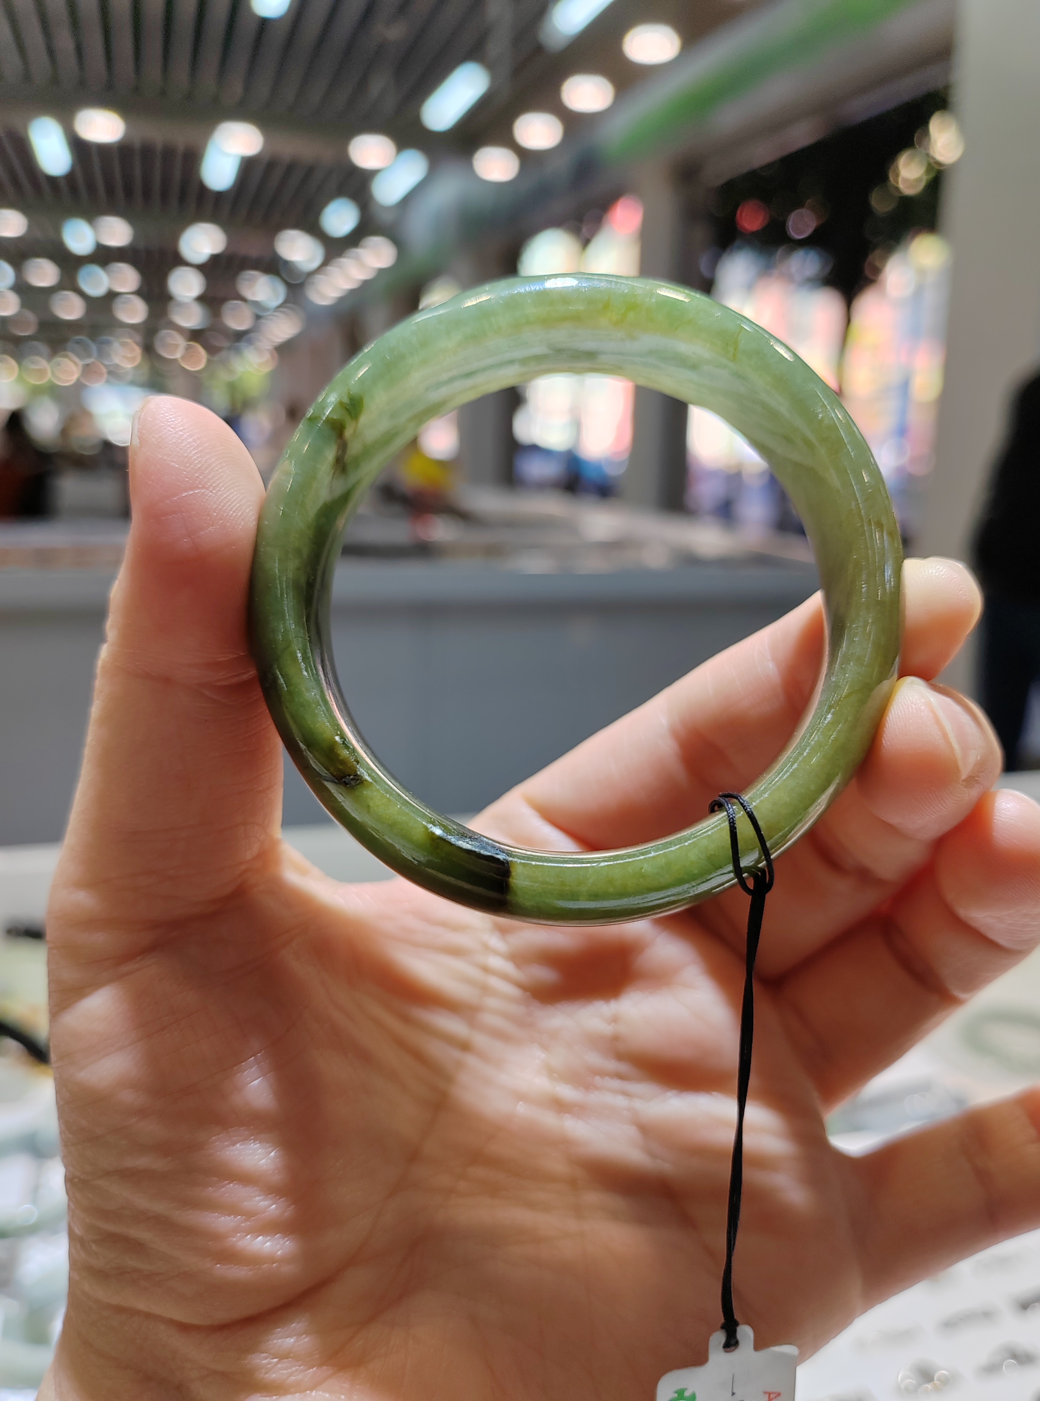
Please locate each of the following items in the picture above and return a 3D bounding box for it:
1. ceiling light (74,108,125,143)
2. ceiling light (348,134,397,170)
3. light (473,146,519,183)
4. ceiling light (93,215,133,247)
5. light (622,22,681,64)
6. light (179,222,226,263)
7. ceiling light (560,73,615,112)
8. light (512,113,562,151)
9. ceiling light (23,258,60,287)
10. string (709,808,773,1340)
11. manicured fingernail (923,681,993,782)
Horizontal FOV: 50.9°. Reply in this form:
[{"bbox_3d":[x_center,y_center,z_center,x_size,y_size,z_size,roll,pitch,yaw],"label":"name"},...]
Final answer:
[{"bbox_3d":[-2.996,-4.096,7.790,0.180,0.060,0.180,-4,15,-18],"label":"ceiling light"},{"bbox_3d":[-1.138,-4.227,8.415,0.180,0.060,0.180,-4,15,-18],"label":"ceiling light"},{"bbox_3d":[-0.193,-4.301,8.764,0.180,0.060,0.180,-4,15,-18],"label":"light"},{"bbox_3d":[-4.570,-5.257,12.250,0.180,0.060,0.180,-4,15,-18],"label":"ceiling light"},{"bbox_3d":[0.714,-3.561,5.916,0.180,0.060,0.180,-4,15,-18],"label":"light"},{"bbox_3d":[-3.675,-5.363,12.718,0.180,0.060,0.180,-4,15,-18],"label":"light"},{"bbox_3d":[0.421,-3.800,6.836,0.180,0.060,0.180,-4,15,-18],"label":"ceiling light"},{"bbox_3d":[0.128,-4.039,7.755,0.180,0.060,0.180,-4,15,-18],"label":"light"},{"bbox_3d":[-6.988,-6.237,15.947,0.180,0.060,0.180,-4,15,-18],"label":"ceiling light"},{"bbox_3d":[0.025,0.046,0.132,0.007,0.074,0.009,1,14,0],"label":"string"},{"bbox_3d":[0.051,0.004,0.127,0.004,0.011,0.011,-22,-2,38],"label":"manicured fingernail"}]

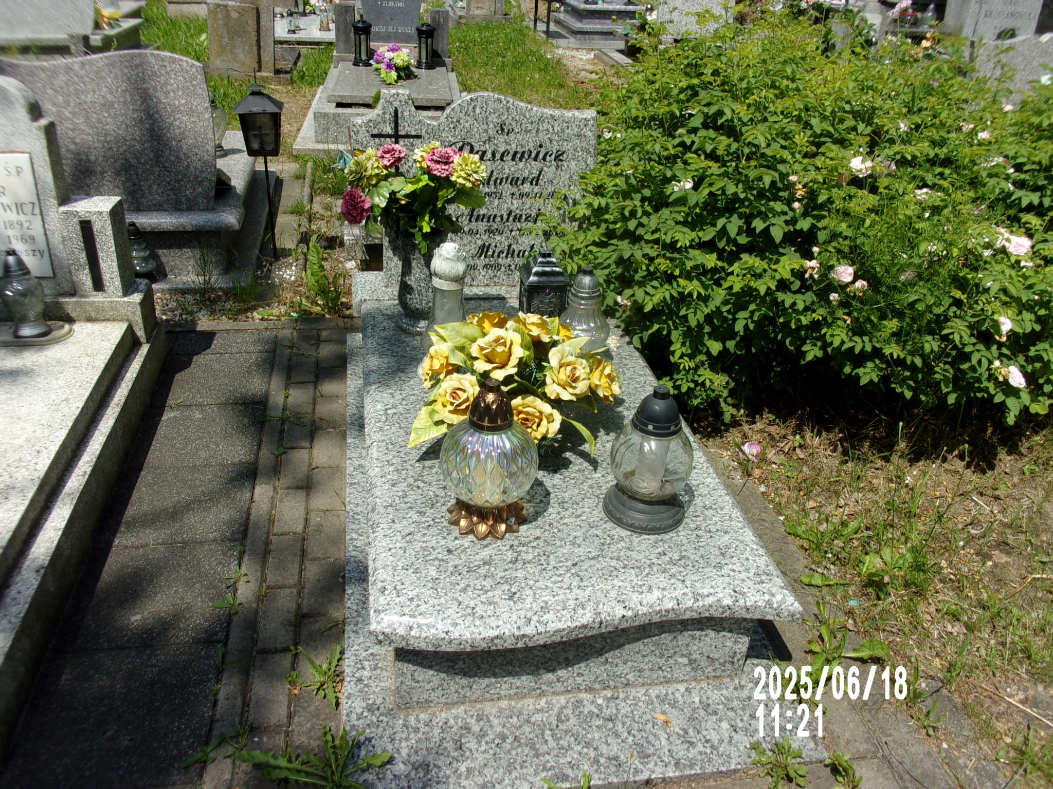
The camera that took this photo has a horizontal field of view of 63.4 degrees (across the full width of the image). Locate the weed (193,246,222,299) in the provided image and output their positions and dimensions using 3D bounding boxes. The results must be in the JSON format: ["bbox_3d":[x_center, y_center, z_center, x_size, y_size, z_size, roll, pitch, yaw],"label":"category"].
[{"bbox_3d":[-1.274,-0.497,3.398,0.120,0.210,0.120,-2,30,-10],"label":"weed"}]

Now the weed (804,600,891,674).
[{"bbox_3d":[0.708,0.543,1.933,0.200,0.090,0.200,-2,30,-10],"label":"weed"}]

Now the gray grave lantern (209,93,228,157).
[{"bbox_3d":[-1.509,-1.306,4.036,0.185,0.305,0.185,-2,30,-10],"label":"gray grave lantern"}]

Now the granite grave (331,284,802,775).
[{"bbox_3d":[-0.026,0.141,2.374,0.940,0.280,1.960,-2,30,-10],"label":"granite grave"}]

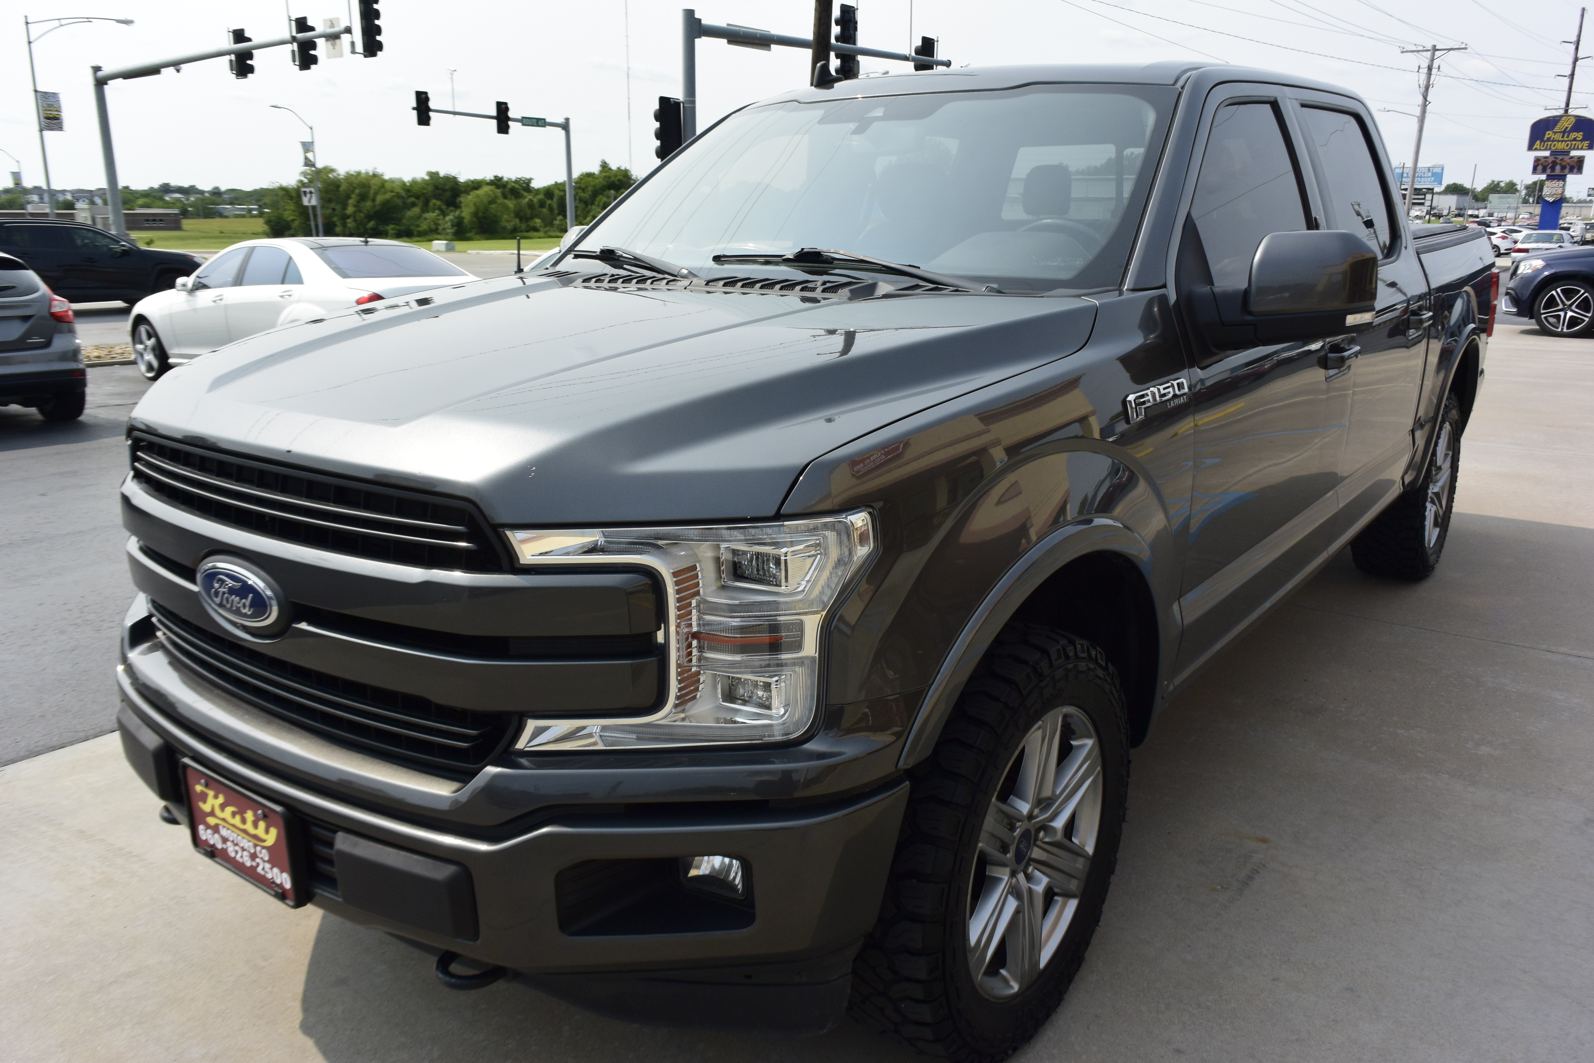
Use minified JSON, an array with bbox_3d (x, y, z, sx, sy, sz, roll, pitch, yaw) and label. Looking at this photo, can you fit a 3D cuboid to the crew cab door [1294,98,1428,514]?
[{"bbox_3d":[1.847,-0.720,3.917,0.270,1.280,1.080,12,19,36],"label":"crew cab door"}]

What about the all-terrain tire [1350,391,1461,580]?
[{"bbox_3d":[2.595,-0.204,5.059,0.277,0.810,0.810,11,19,36],"label":"all-terrain tire"}]

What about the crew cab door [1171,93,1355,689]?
[{"bbox_3d":[1.116,-0.445,3.070,0.300,1.340,1.360,11,19,36],"label":"crew cab door"}]

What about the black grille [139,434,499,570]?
[{"bbox_3d":[-0.836,-0.064,1.932,1.080,0.140,0.120,12,19,36],"label":"black grille"}]

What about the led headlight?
[{"bbox_3d":[-0.150,0.140,1.651,0.410,0.350,0.350,12,19,36],"label":"led headlight"}]

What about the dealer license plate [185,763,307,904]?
[{"bbox_3d":[-0.915,0.494,1.978,0.315,0.165,0.027,11,19,36],"label":"dealer license plate"}]

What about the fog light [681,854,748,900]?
[{"bbox_3d":[-0.122,0.500,1.731,0.100,0.075,0.075,11,19,36],"label":"fog light"}]

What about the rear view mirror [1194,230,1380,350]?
[{"bbox_3d":[1.041,-0.508,2.526,0.330,0.250,0.230,11,19,36],"label":"rear view mirror"}]

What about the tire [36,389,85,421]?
[{"bbox_3d":[-6.218,-1.278,10.020,0.645,0.645,0.220,12,19,39],"label":"tire"}]

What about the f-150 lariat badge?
[{"bbox_3d":[0.712,-0.264,2.337,0.015,0.065,0.340,11,19,36],"label":"f-150 lariat badge"}]

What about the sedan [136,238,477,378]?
[{"bbox_3d":[-4.872,-2.204,12.106,5.150,1.470,1.880,13,20,38],"label":"sedan"}]

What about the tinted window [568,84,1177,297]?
[{"bbox_3d":[0.153,-0.906,3.041,1.670,0.115,0.875,11,52,36],"label":"tinted window"}]

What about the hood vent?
[{"bbox_3d":[-0.165,-0.539,2.623,0.850,0.050,0.165,12,19,36],"label":"hood vent"}]

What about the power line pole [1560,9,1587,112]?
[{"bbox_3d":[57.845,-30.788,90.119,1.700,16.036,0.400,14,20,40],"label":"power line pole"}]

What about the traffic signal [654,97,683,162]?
[{"bbox_3d":[-2.643,-8.211,24.523,0.420,1.280,0.520,15,21,42],"label":"traffic signal"}]

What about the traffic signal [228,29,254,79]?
[{"bbox_3d":[-15.503,-13.373,33.529,0.520,1.270,0.420,12,19,36],"label":"traffic signal"}]

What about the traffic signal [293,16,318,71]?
[{"bbox_3d":[-10.693,-10.611,26.019,0.380,1.080,0.340,-10,17,-35],"label":"traffic signal"}]

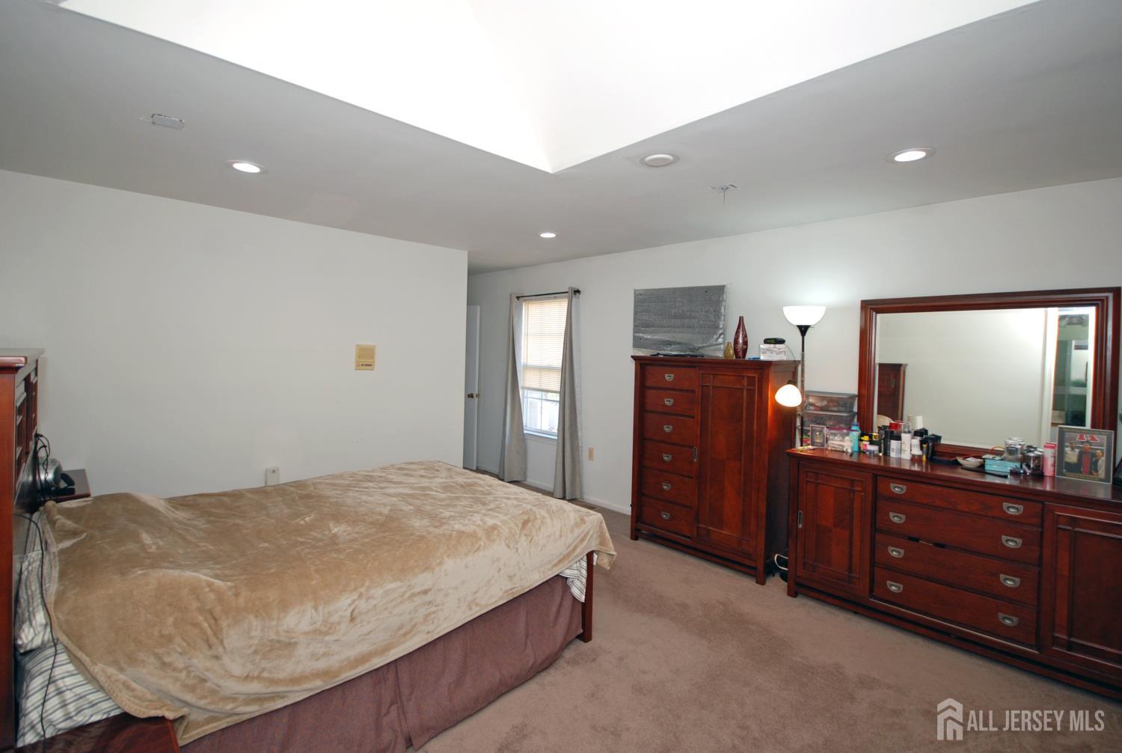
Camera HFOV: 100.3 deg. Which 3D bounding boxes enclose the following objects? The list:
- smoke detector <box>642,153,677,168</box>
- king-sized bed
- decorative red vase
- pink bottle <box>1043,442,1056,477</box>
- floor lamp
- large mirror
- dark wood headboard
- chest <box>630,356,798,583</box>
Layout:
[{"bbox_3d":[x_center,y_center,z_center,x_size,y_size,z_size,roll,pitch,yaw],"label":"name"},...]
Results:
[{"bbox_3d":[0.442,-0.966,2.101,0.135,0.035,0.135,0,4,0],"label":"smoke detector"},{"bbox_3d":[-1.034,1.029,2.320,2.040,0.710,1.640,-2,5,-45],"label":"king-sized bed"},{"bbox_3d":[1.309,-0.287,3.403,0.100,0.310,0.100,4,5,43],"label":"decorative red vase"},{"bbox_3d":[2.519,0.427,2.414,0.050,0.180,0.050,4,5,43],"label":"pink bottle"},{"bbox_3d":[1.626,0.461,3.190,0.290,1.860,0.290,4,5,43],"label":"floor lamp"},{"bbox_3d":[2.305,0.017,2.647,1.080,0.950,0.060,4,5,43],"label":"large mirror"},{"bbox_3d":[-1.779,0.664,1.556,1.680,1.510,0.100,4,5,43],"label":"dark wood headboard"},{"bbox_3d":[1.098,0.613,3.578,1.090,1.486,0.470,4,5,43],"label":"chest"}]

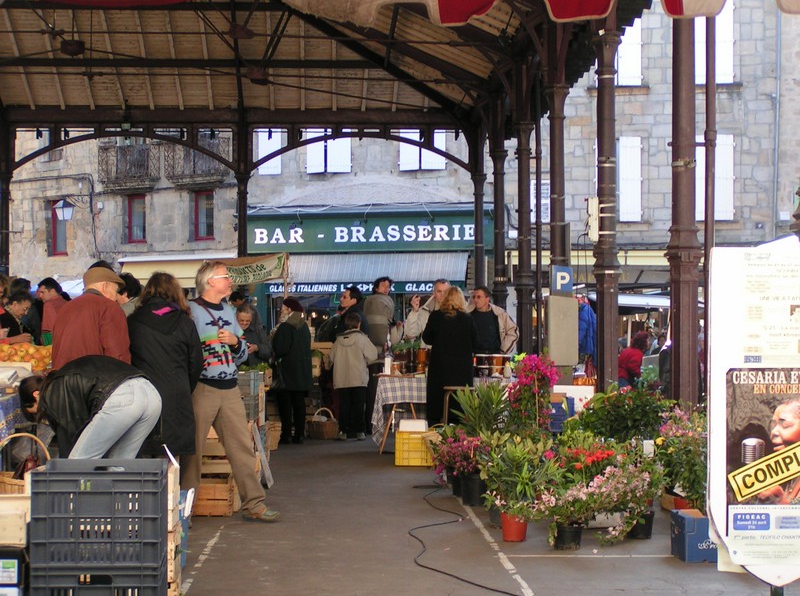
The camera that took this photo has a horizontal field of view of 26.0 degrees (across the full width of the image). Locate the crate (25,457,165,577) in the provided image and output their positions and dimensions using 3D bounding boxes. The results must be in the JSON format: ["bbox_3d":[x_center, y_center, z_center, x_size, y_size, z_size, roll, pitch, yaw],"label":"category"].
[{"bbox_3d":[-0.967,0.695,5.636,0.400,0.300,0.580,0,-1,-6],"label":"crate"}]

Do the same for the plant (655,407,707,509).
[{"bbox_3d":[1.988,1.127,12.200,0.410,0.730,0.400,0,-1,-2],"label":"plant"}]

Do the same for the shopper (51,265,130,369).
[{"bbox_3d":[-1.987,0.644,11.200,0.520,1.660,0.400,0,-1,24],"label":"shopper"}]

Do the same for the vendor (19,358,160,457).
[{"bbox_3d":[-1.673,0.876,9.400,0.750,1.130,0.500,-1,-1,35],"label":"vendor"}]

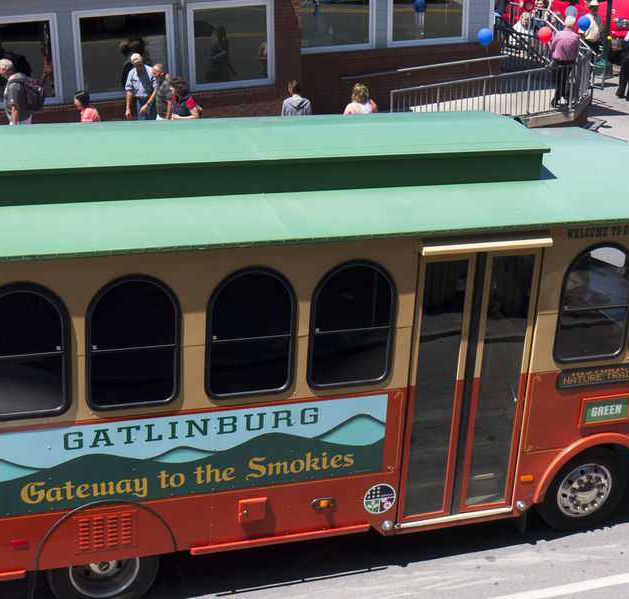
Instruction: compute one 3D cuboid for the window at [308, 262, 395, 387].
[{"bbox_3d":[0.277,0.172,9.326,0.669,0.991,0.060,-4,22,-20],"label":"window"}]

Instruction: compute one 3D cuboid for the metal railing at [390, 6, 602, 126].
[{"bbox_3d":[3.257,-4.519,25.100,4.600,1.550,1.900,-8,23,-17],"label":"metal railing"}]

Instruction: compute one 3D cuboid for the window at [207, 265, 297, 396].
[{"bbox_3d":[-0.441,0.227,9.069,0.667,0.991,0.060,-4,22,-20],"label":"window"}]

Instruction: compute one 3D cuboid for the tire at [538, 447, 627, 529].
[{"bbox_3d":[2.241,1.576,10.863,0.830,0.830,0.240,-4,22,-20],"label":"tire"}]

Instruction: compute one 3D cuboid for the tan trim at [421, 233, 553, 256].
[{"bbox_3d":[1.270,-0.401,9.422,1.070,0.090,0.100,-4,22,-20],"label":"tan trim"}]

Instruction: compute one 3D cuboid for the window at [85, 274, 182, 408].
[{"bbox_3d":[-1.231,0.288,8.786,0.660,0.991,0.060,-4,22,-20],"label":"window"}]

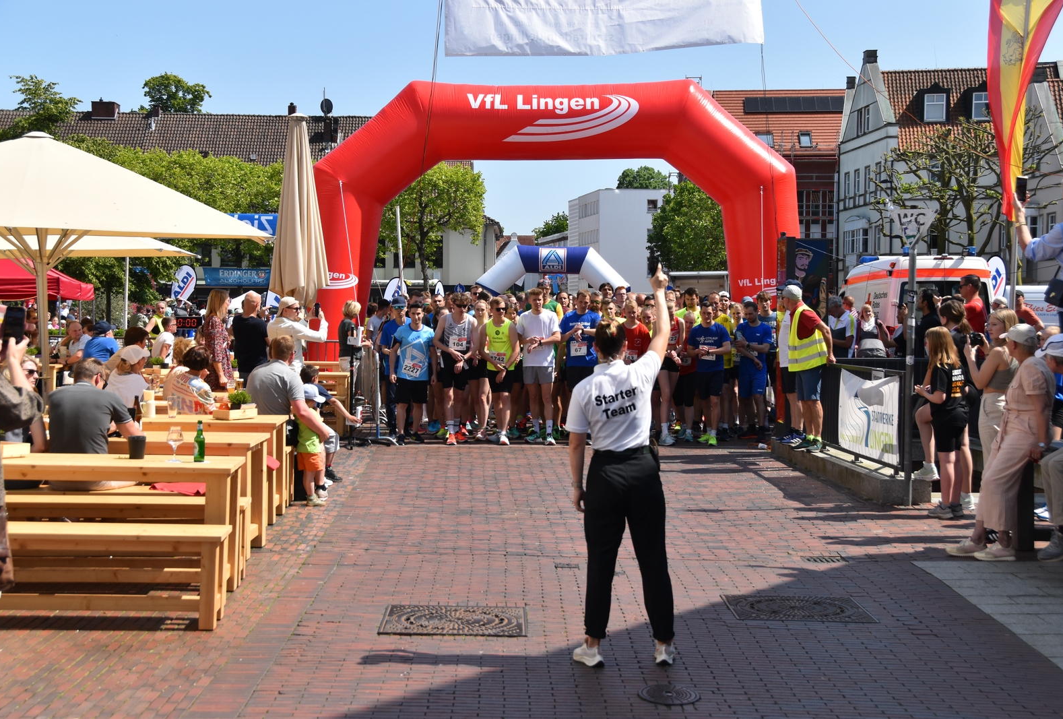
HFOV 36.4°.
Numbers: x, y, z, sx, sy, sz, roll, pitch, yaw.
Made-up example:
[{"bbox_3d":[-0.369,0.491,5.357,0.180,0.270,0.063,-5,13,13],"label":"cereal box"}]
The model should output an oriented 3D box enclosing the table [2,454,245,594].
[{"bbox_3d":[-2.770,0.965,9.520,2.050,0.730,0.700,2,2,-1],"label":"table"}]

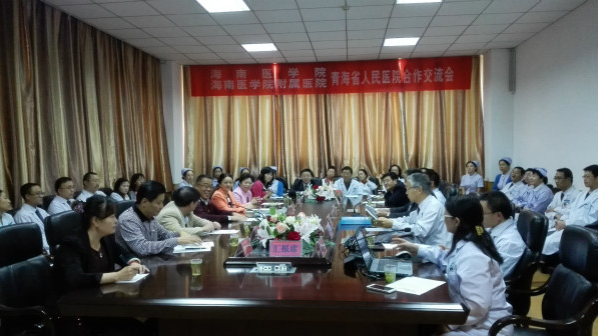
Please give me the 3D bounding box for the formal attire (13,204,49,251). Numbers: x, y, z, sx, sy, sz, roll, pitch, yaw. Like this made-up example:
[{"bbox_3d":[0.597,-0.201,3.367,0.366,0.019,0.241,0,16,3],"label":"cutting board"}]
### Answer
[{"bbox_3d":[-2.625,0.628,4.400,0.380,0.580,0.480,0,3,16],"label":"formal attire"}]

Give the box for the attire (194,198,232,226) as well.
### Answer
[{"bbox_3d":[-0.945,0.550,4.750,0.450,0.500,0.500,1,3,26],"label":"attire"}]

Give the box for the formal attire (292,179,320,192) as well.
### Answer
[{"bbox_3d":[0.116,0.433,7.400,0.500,0.540,0.360,0,2,6],"label":"formal attire"}]

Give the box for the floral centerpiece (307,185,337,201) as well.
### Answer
[{"bbox_3d":[0.364,0.381,6.900,0.500,0.310,0.420,0,2,6],"label":"floral centerpiece"}]

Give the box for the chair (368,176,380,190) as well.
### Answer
[{"bbox_3d":[1.178,0.683,7.600,0.620,1.080,0.650,0,3,6],"label":"chair"}]

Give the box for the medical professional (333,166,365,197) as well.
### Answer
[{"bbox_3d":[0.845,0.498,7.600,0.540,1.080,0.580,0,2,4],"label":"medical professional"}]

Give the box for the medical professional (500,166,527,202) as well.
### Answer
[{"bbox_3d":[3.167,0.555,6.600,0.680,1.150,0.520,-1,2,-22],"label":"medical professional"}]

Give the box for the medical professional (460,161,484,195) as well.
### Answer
[{"bbox_3d":[3.169,0.507,8.200,0.500,1.300,0.700,0,3,14],"label":"medical professional"}]

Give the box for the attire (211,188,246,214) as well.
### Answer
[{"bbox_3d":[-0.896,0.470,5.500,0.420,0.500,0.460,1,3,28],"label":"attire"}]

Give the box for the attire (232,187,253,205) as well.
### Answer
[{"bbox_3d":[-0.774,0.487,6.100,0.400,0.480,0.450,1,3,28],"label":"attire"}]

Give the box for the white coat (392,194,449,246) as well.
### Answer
[{"bbox_3d":[1.129,0.575,4.100,0.560,0.670,0.470,-1,2,0],"label":"white coat"}]

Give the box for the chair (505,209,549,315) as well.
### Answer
[{"bbox_3d":[1.404,0.875,3.302,0.660,1.100,0.600,0,2,6],"label":"chair"}]

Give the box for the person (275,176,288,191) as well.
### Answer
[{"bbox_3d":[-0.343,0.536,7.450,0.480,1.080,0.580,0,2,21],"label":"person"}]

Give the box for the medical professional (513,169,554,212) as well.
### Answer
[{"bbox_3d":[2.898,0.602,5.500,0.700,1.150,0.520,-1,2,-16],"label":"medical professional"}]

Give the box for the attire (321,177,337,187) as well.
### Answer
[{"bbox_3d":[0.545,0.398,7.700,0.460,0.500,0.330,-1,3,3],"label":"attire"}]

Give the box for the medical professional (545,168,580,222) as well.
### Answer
[{"bbox_3d":[2.963,0.625,5.100,0.750,1.280,0.550,-1,3,-17],"label":"medical professional"}]

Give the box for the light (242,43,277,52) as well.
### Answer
[{"bbox_3d":[-0.668,-2.101,7.724,0.580,0.060,0.580,0,2,6],"label":"light"}]

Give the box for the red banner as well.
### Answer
[{"bbox_3d":[0.557,-1.833,9.015,5.680,0.650,0.050,0,3,6],"label":"red banner"}]

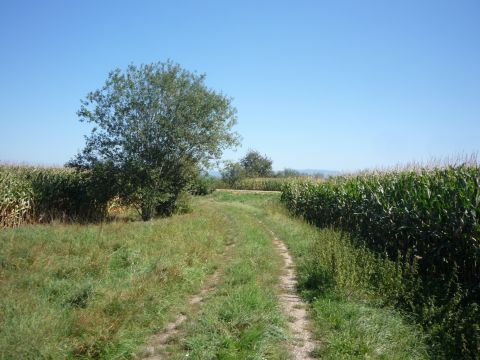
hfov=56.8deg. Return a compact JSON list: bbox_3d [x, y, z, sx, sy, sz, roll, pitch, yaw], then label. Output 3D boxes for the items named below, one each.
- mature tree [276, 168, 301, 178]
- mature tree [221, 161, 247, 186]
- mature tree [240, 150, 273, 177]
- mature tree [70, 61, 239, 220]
[{"bbox_3d":[20.769,-1.285,190.000,10.000,8.000,9.000,0,1,0],"label":"mature tree"},{"bbox_3d":[-1.245,-1.054,85.000,5.000,5.400,4.800,0,1,0],"label":"mature tree"},{"bbox_3d":[3.533,-2.355,95.000,6.900,8.000,6.600,0,1,0],"label":"mature tree"},{"bbox_3d":[-4.080,-1.896,21.300,7.900,7.600,7.400,0,1,0],"label":"mature tree"}]

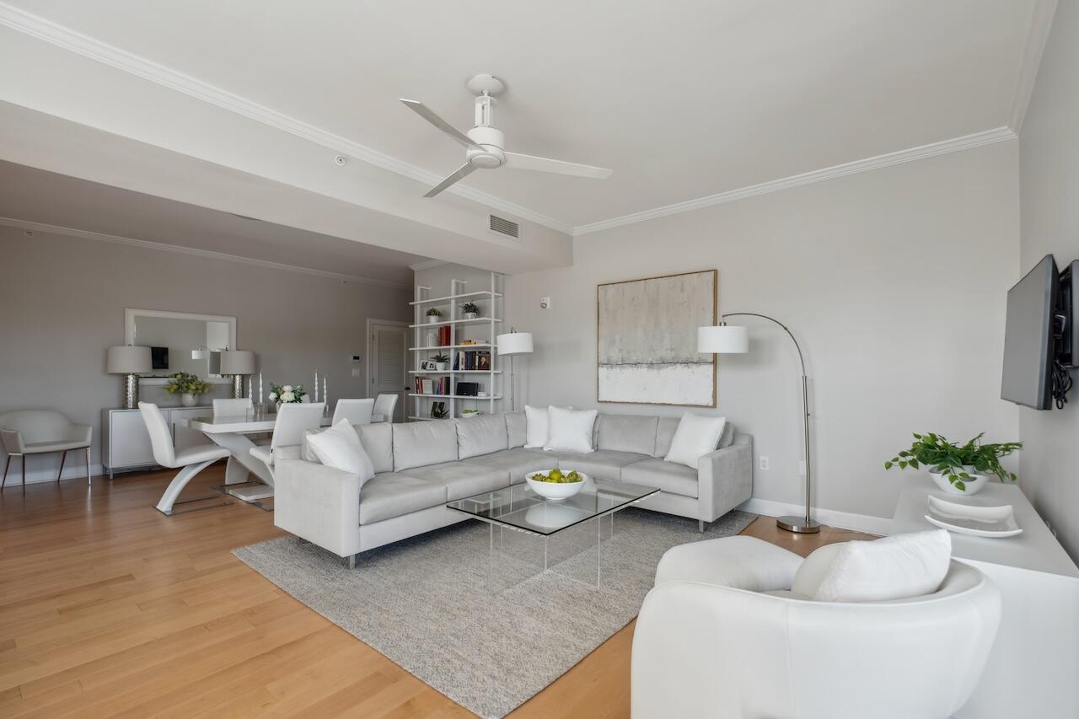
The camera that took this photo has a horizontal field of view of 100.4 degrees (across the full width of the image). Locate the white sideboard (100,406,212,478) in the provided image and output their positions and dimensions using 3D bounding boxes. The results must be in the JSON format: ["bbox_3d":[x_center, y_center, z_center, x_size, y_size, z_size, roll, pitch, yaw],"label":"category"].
[{"bbox_3d":[-4.571,1.001,5.843,0.430,0.785,1.520,-2,-2,41],"label":"white sideboard"}]

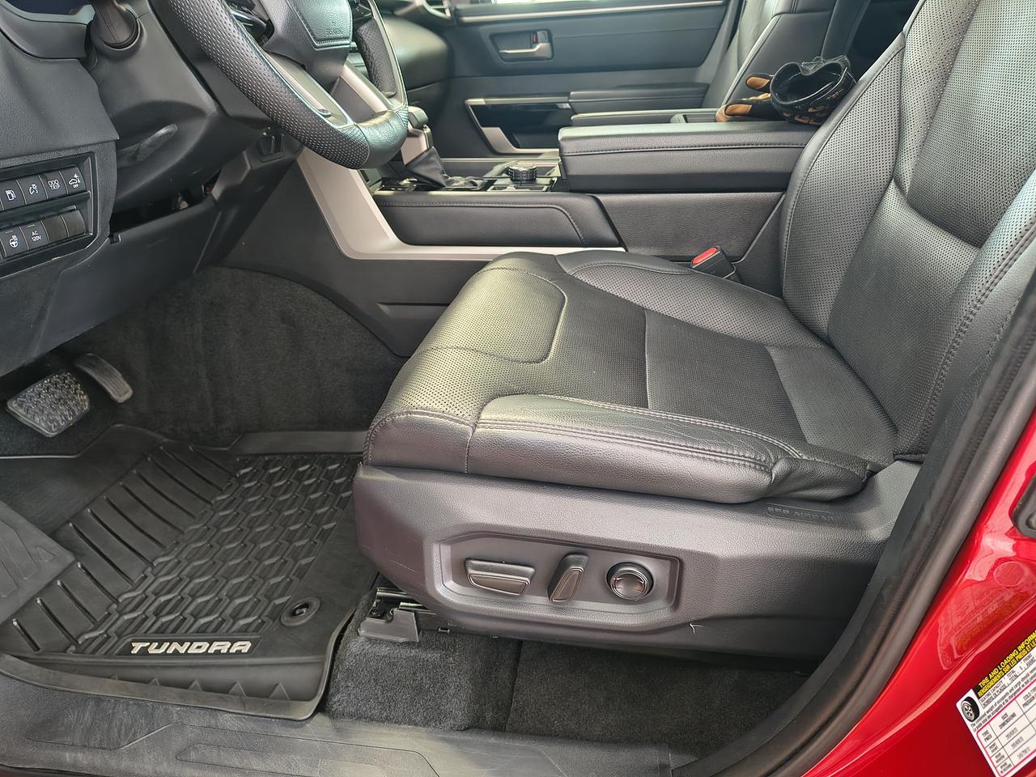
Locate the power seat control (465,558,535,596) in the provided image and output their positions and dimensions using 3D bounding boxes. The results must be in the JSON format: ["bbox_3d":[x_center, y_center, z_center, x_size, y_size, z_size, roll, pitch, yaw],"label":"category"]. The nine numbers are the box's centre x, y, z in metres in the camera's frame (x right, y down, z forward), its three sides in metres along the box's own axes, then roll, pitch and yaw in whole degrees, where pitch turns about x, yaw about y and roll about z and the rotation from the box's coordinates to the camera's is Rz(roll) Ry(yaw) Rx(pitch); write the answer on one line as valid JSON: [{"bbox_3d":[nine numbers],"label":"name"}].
[{"bbox_3d":[-0.020,0.206,0.781,0.077,0.027,0.021,6,28,6],"label":"power seat control"}]

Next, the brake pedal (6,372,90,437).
[{"bbox_3d":[-0.741,0.025,1.132,0.025,0.080,0.112,-40,15,25],"label":"brake pedal"}]

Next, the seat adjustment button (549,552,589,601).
[{"bbox_3d":[0.053,0.202,0.767,0.021,0.052,0.021,23,28,-3],"label":"seat adjustment button"}]

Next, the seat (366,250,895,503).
[{"bbox_3d":[0.137,-0.037,0.951,0.515,0.140,0.540,4,28,7],"label":"seat"}]

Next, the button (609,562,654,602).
[{"bbox_3d":[0.119,0.204,0.760,0.048,0.047,0.016,4,28,7],"label":"button"}]

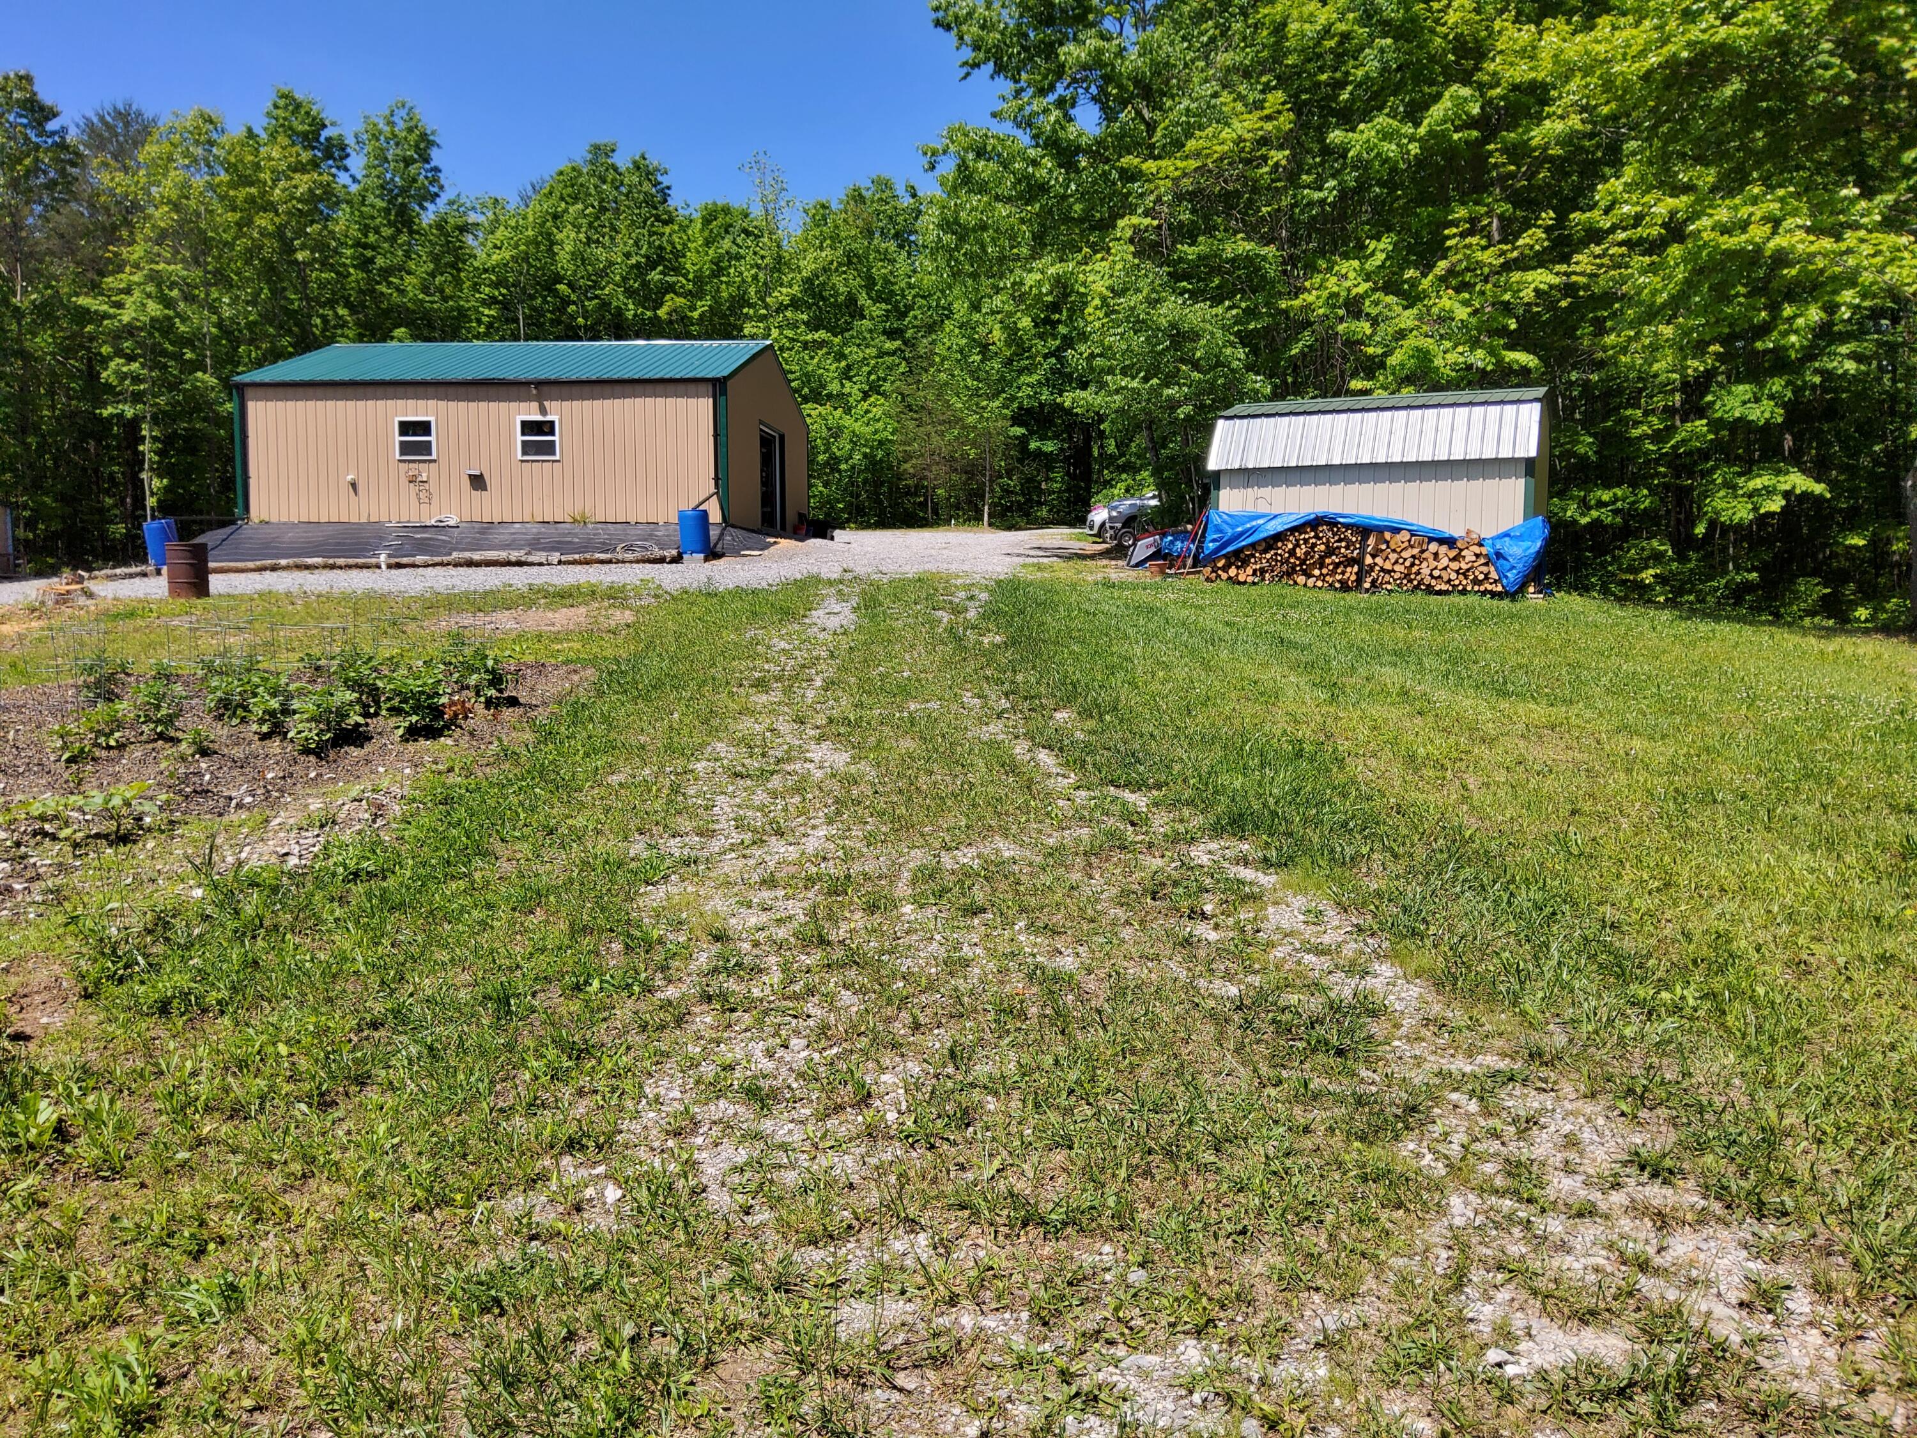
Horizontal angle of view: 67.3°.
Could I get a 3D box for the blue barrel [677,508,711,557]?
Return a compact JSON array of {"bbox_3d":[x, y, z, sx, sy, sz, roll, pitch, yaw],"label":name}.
[{"bbox_3d":[-5.245,-3.698,28.600,0.590,0.900,0.590,-2,5,0],"label":"blue barrel"}]

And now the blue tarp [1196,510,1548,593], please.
[{"bbox_3d":[6.152,-2.524,21.826,5.060,1.220,0.800,3,6,27],"label":"blue tarp"}]

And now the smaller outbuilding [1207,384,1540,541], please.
[{"bbox_3d":[6.889,-3.699,23.543,4.950,3.080,2.850,3,6,27],"label":"smaller outbuilding"}]

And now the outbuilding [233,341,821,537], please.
[{"bbox_3d":[-9.937,-6.860,35.258,11.050,4.550,9.100,1,5,5],"label":"outbuilding"}]

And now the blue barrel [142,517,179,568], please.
[{"bbox_3d":[-16.275,-3.593,29.400,0.590,0.900,0.590,-8,5,1],"label":"blue barrel"}]

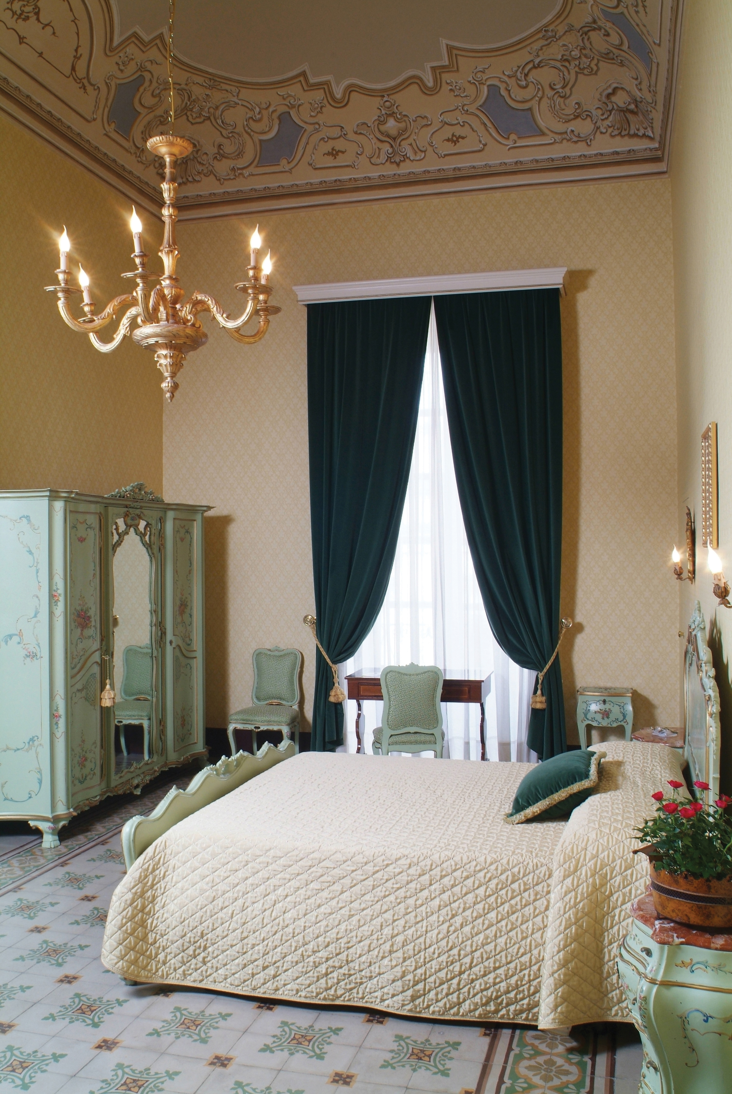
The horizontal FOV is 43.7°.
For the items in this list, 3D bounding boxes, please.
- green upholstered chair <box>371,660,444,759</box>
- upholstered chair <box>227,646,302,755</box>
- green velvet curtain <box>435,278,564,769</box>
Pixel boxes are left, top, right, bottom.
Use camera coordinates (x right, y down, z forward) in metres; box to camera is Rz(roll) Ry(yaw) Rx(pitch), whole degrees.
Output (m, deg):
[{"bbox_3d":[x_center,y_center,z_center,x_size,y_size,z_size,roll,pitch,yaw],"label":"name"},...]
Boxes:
[{"bbox_3d":[0.300,1.262,6.290,0.500,0.975,0.560,0,-2,1],"label":"green upholstered chair"},{"bbox_3d":[-0.762,1.288,7.176,0.500,0.970,0.560,0,-2,9],"label":"upholstered chair"},{"bbox_3d":[1.016,-0.113,7.059,1.030,3.760,0.200,0,-2,14],"label":"green velvet curtain"}]

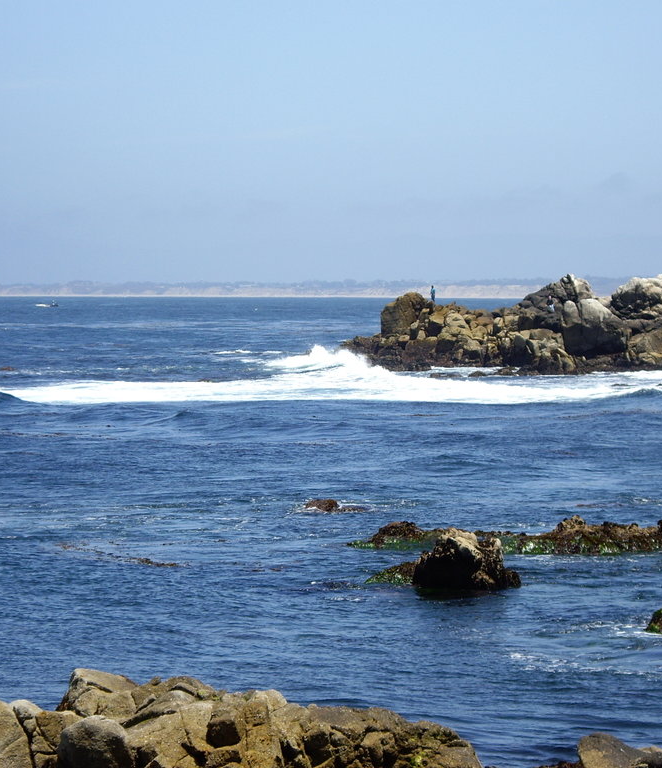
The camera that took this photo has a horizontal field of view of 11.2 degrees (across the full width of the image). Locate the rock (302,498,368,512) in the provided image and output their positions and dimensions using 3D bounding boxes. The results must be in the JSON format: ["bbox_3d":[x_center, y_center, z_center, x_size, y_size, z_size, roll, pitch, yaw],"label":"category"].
[{"bbox_3d":[0.158,4.272,118.535,2.250,0.450,1.100,0,2,0],"label":"rock"}]

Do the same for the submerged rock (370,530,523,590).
[{"bbox_3d":[2.958,4.568,88.667,4.102,1.500,2.600,0,2,0],"label":"submerged rock"}]

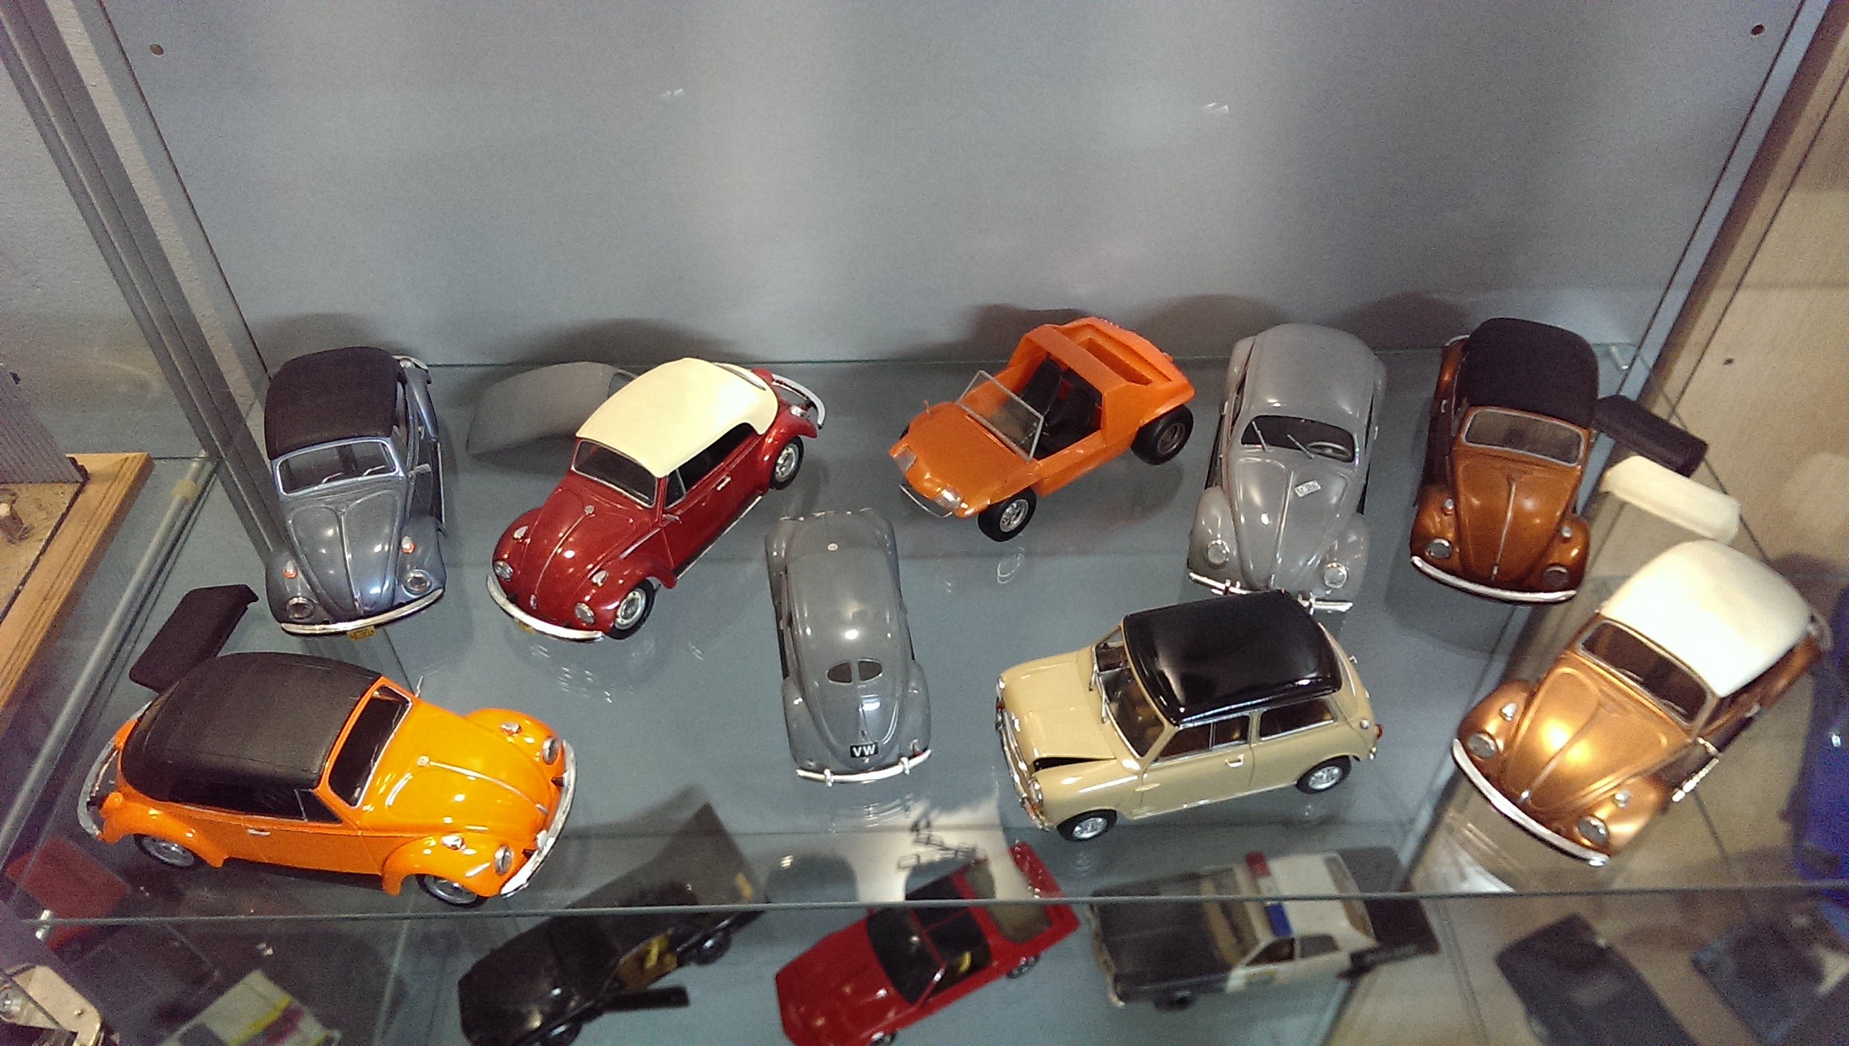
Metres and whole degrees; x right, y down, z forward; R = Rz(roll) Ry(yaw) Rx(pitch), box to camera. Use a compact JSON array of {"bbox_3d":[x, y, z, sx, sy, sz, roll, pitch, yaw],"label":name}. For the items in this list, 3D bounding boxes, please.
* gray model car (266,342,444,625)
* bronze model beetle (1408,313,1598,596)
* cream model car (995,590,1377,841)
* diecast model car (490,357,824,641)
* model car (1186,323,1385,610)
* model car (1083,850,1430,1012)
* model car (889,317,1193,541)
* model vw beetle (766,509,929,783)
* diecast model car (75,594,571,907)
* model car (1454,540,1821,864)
[{"bbox_3d":[-0.314,-0.035,0.755,0.085,0.083,0.218,-12,48,-11],"label":"gray model car"},{"bbox_3d":[0.331,-0.051,0.771,0.086,0.085,0.224,14,48,13],"label":"bronze model beetle"},{"bbox_3d":[0.121,0.086,0.647,0.173,0.075,0.082,-10,47,-9],"label":"cream model car"},{"bbox_3d":[-0.145,-0.028,0.749,0.086,0.083,0.219,24,51,21],"label":"diecast model car"},{"bbox_3d":[0.209,-0.051,0.771,0.089,0.085,0.231,12,47,11],"label":"model car"},{"bbox_3d":[0.292,0.341,1.181,0.285,0.080,0.103,-6,47,-6],"label":"model car"},{"bbox_3d":[0.067,-0.060,0.790,0.174,0.069,0.089,-25,51,-22],"label":"model car"},{"bbox_3d":[-0.040,0.049,0.690,0.068,0.065,0.176,-7,47,-6],"label":"model vw beetle"},{"bbox_3d":[-0.271,0.108,0.619,0.221,0.084,0.085,7,47,6],"label":"diecast model car"},{"bbox_3d":[0.352,0.069,0.657,0.223,0.085,0.088,-30,54,-26],"label":"model car"}]

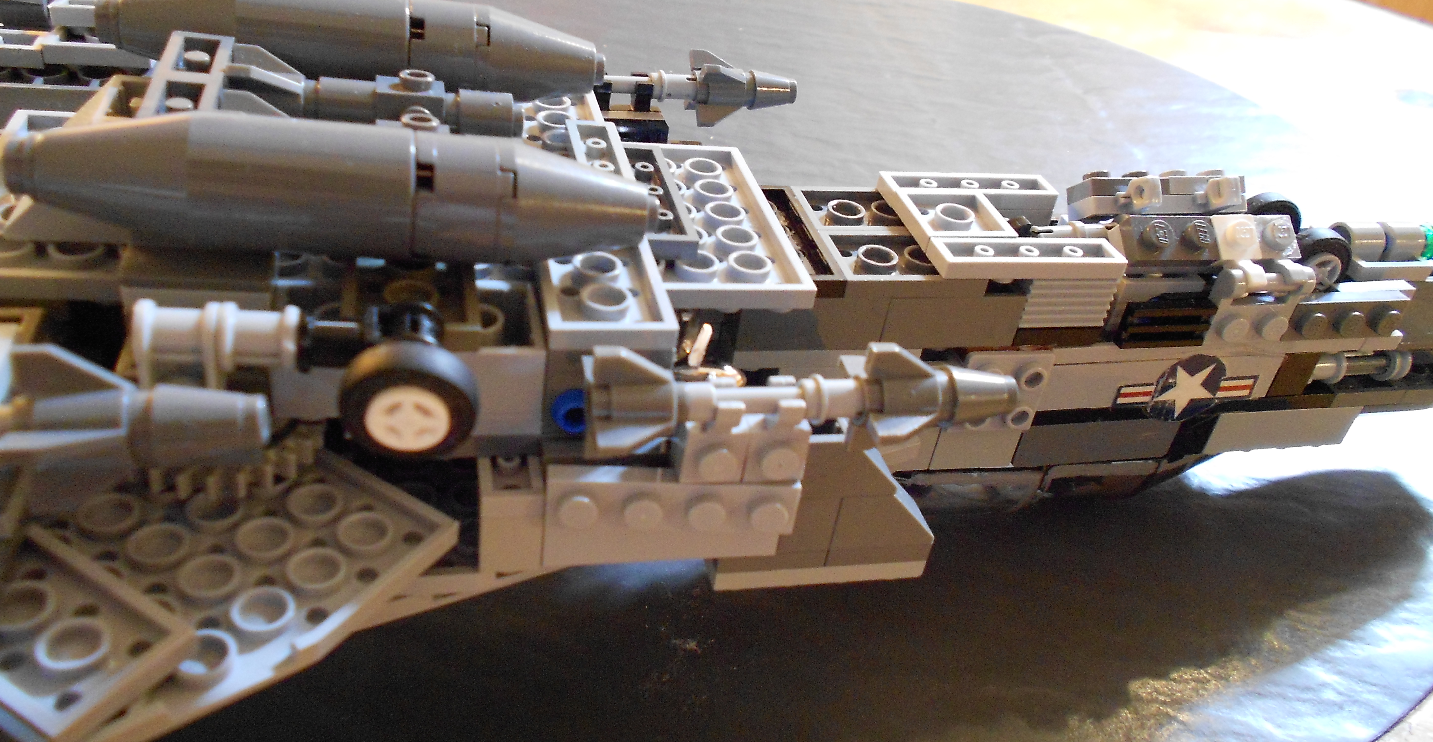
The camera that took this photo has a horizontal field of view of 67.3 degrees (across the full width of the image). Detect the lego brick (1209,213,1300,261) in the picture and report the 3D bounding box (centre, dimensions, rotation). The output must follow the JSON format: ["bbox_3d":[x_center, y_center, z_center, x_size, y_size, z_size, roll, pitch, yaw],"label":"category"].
[{"bbox_3d":[0.093,-0.023,0.187,0.016,0.005,0.008,-2,73,-14],"label":"lego brick"}]

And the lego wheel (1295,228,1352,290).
[{"bbox_3d":[0.109,-0.019,0.198,0.014,0.014,0.005,-6,37,-11],"label":"lego wheel"}]

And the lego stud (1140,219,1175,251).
[{"bbox_3d":[0.074,-0.023,0.180,0.005,0.002,0.005,-1,72,-14],"label":"lego stud"}]

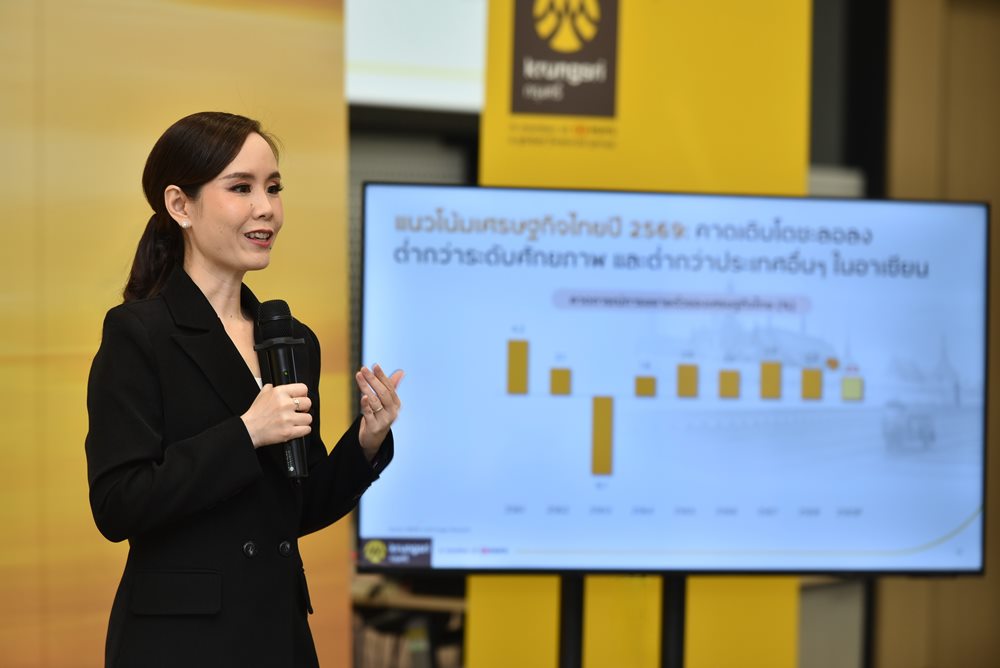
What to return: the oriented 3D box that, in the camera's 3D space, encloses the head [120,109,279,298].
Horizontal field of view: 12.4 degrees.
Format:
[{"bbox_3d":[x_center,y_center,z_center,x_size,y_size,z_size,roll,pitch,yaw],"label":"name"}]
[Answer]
[{"bbox_3d":[-0.423,-0.184,6.580,0.235,0.262,0.168,1,0,37],"label":"head"}]

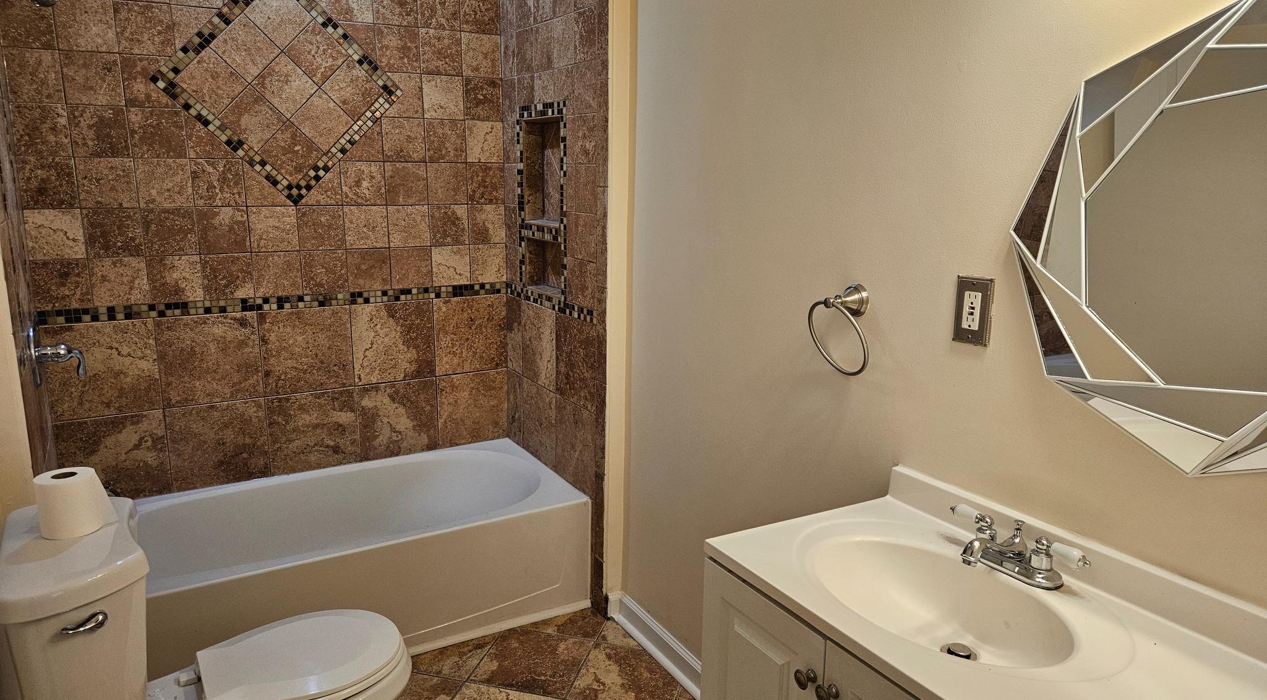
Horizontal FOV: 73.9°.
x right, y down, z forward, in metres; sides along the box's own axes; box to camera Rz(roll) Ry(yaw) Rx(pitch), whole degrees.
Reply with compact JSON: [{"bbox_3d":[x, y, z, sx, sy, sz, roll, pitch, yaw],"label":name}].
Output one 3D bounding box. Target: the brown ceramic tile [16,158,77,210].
[{"bbox_3d":[-1.752,-0.500,2.523,0.140,0.150,0.010,-7,14,-29],"label":"brown ceramic tile"}]

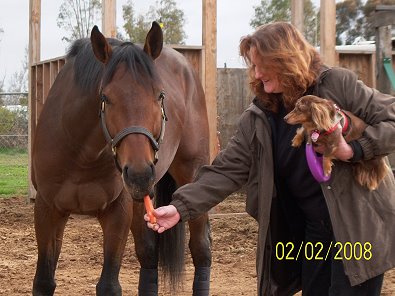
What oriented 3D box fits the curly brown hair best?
[{"bbox_3d":[0.320,-0.299,4.500,0.280,0.300,0.240,-20,2,-12],"label":"curly brown hair"}]

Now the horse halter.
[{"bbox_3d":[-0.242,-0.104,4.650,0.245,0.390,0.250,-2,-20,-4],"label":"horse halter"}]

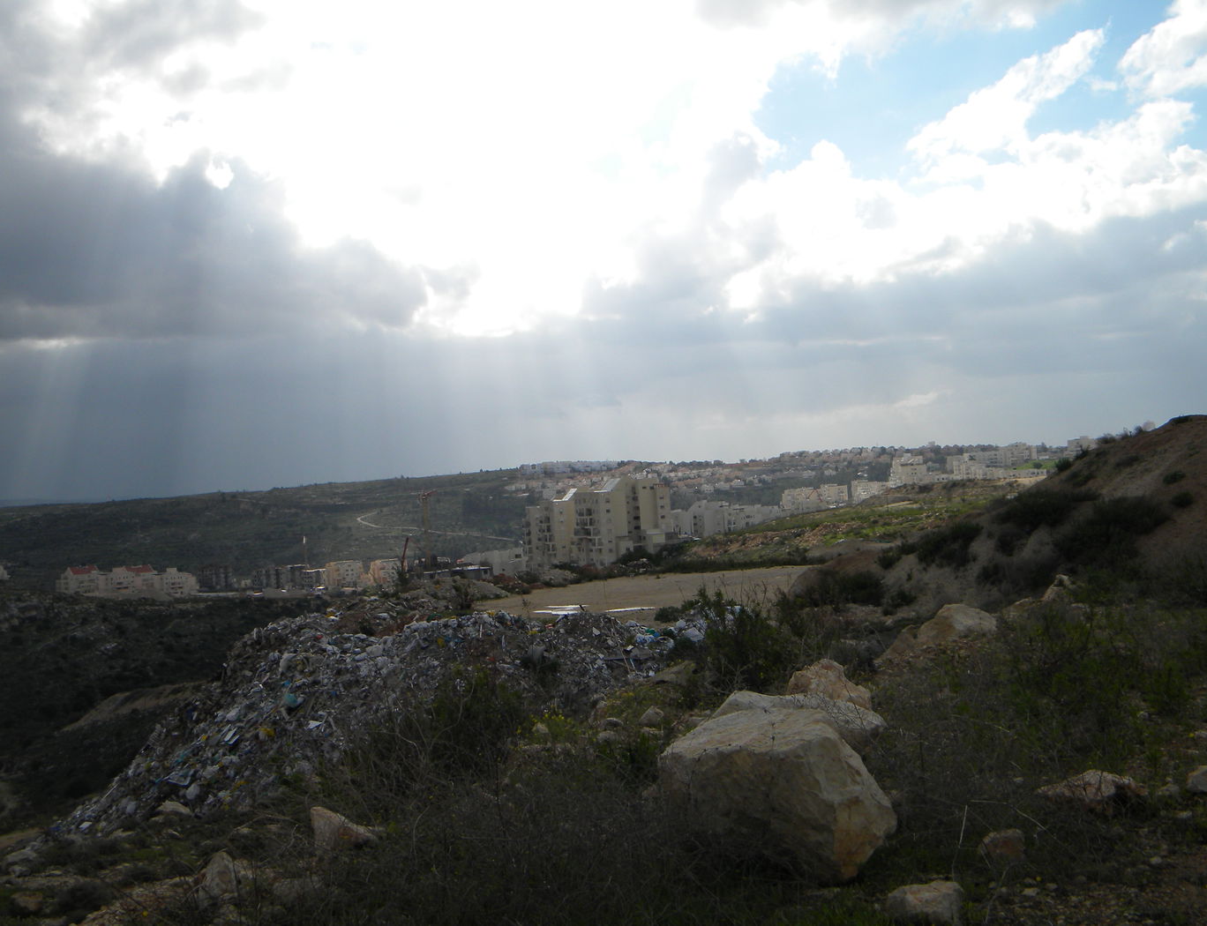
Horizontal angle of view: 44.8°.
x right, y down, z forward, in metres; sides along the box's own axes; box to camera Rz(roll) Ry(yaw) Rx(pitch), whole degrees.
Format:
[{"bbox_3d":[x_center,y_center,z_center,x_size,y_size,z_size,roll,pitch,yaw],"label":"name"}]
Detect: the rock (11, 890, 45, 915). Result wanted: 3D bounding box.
[{"bbox_3d":[-3.305,2.529,8.400,0.200,0.145,0.170,-3,0,0],"label":"rock"}]

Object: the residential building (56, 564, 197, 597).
[{"bbox_3d":[-297.838,73.328,915.000,82.000,17.500,18.000,-3,0,-9],"label":"residential building"}]

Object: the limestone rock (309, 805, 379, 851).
[{"bbox_3d":[-1.564,2.203,8.800,0.400,0.280,0.280,-3,0,0],"label":"limestone rock"}]

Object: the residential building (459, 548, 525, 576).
[{"bbox_3d":[-33.230,29.892,440.000,20.000,10.000,14.000,-3,0,10],"label":"residential building"}]

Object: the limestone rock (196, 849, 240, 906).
[{"bbox_3d":[-2.087,2.238,7.900,0.240,0.300,0.200,-3,0,0],"label":"limestone rock"}]

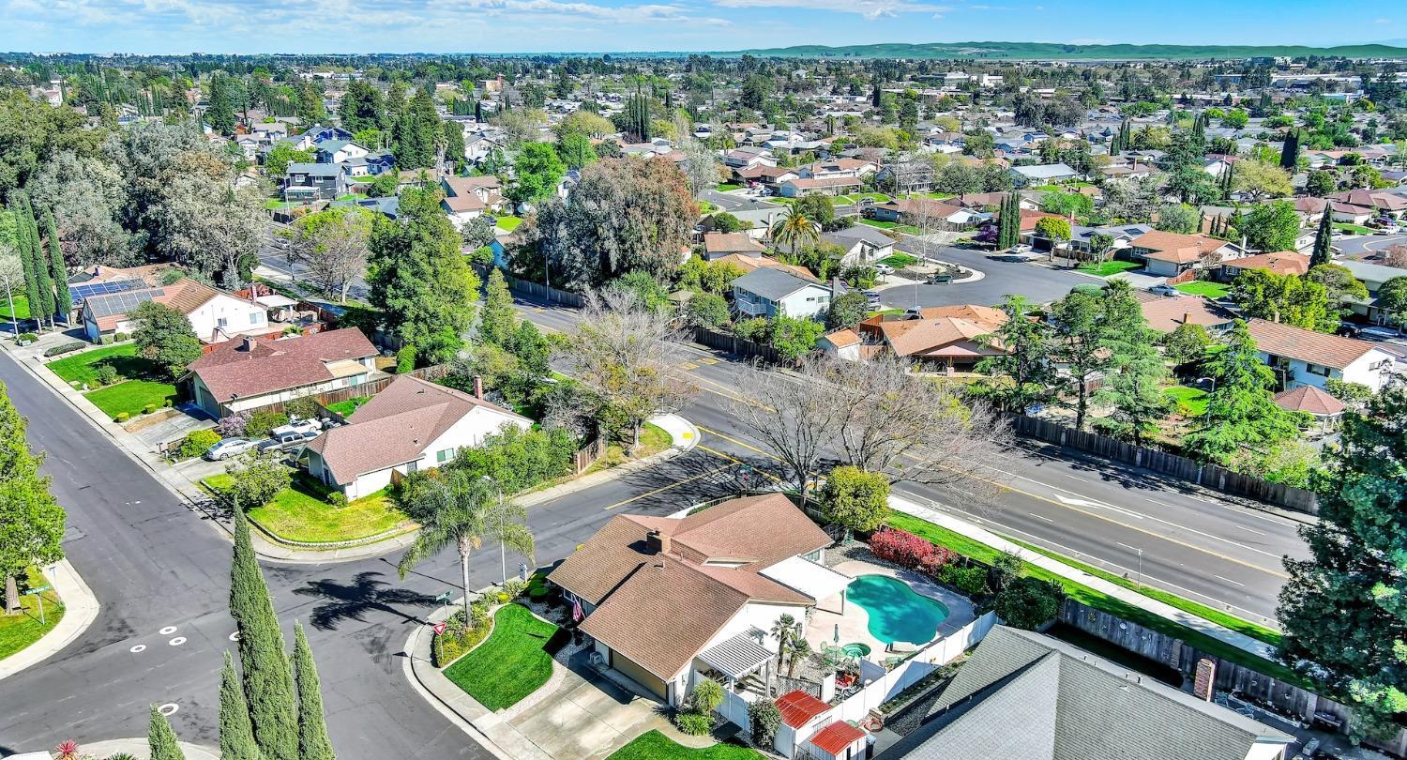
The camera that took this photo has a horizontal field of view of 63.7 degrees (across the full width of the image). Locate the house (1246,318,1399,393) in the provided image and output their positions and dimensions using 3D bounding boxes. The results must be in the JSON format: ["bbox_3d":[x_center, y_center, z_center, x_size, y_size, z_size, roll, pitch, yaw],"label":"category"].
[{"bbox_3d":[65.053,-2.097,122.297,11.300,6.300,15.100,-9,18,-28],"label":"house"}]

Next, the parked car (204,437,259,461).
[{"bbox_3d":[-42.100,6.023,101.955,1.820,1.460,4.650,15,22,42],"label":"parked car"}]

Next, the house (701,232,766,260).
[{"bbox_3d":[5.100,-21.982,189.895,9.800,4.900,11.000,-1,16,-3],"label":"house"}]

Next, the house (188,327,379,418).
[{"bbox_3d":[-44.608,-1.280,120.874,20.400,5.200,15.500,-15,22,-42],"label":"house"}]

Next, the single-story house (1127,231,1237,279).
[{"bbox_3d":[81.278,-22.353,195.472,19.500,4.700,18.300,-8,18,-27],"label":"single-story house"}]

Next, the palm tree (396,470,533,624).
[{"bbox_3d":[-14.650,11.234,70.258,8.200,9.300,8.000,0,16,0],"label":"palm tree"}]

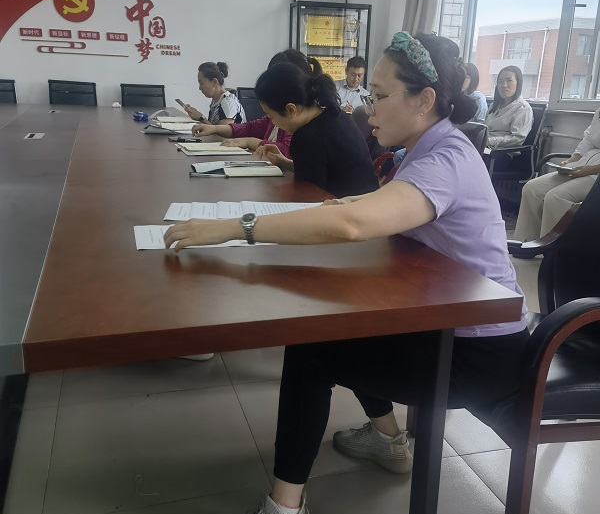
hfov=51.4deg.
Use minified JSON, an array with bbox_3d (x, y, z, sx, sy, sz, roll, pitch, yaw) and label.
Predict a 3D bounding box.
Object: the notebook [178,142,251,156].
[{"bbox_3d":[-0.395,-0.501,2.851,0.290,0.025,0.340,-4,18,-16],"label":"notebook"}]

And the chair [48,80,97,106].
[{"bbox_3d":[-2.039,-1.077,5.536,0.550,0.880,0.580,0,18,-7],"label":"chair"}]

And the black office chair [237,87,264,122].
[{"bbox_3d":[-0.370,-1.181,6.031,0.550,0.880,0.580,-2,18,-13],"label":"black office chair"}]

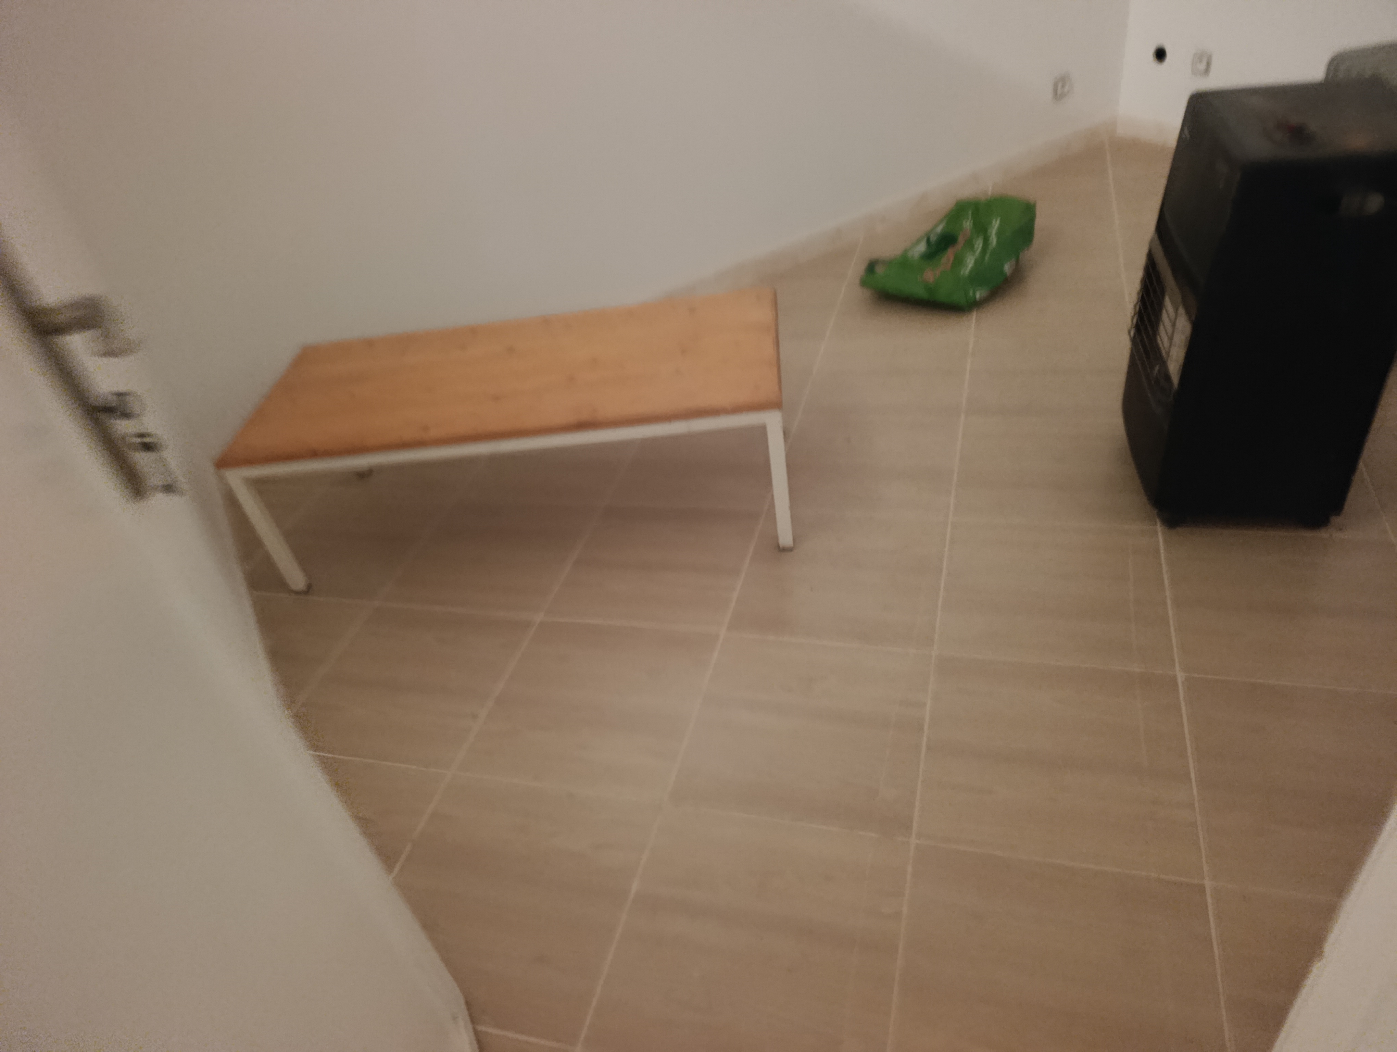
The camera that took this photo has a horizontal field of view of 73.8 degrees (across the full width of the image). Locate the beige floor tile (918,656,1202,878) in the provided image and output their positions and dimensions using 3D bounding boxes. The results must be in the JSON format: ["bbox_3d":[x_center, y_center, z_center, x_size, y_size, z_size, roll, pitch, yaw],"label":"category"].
[{"bbox_3d":[0.616,0.401,1.619,0.435,0.015,0.429,3,40,18],"label":"beige floor tile"}]

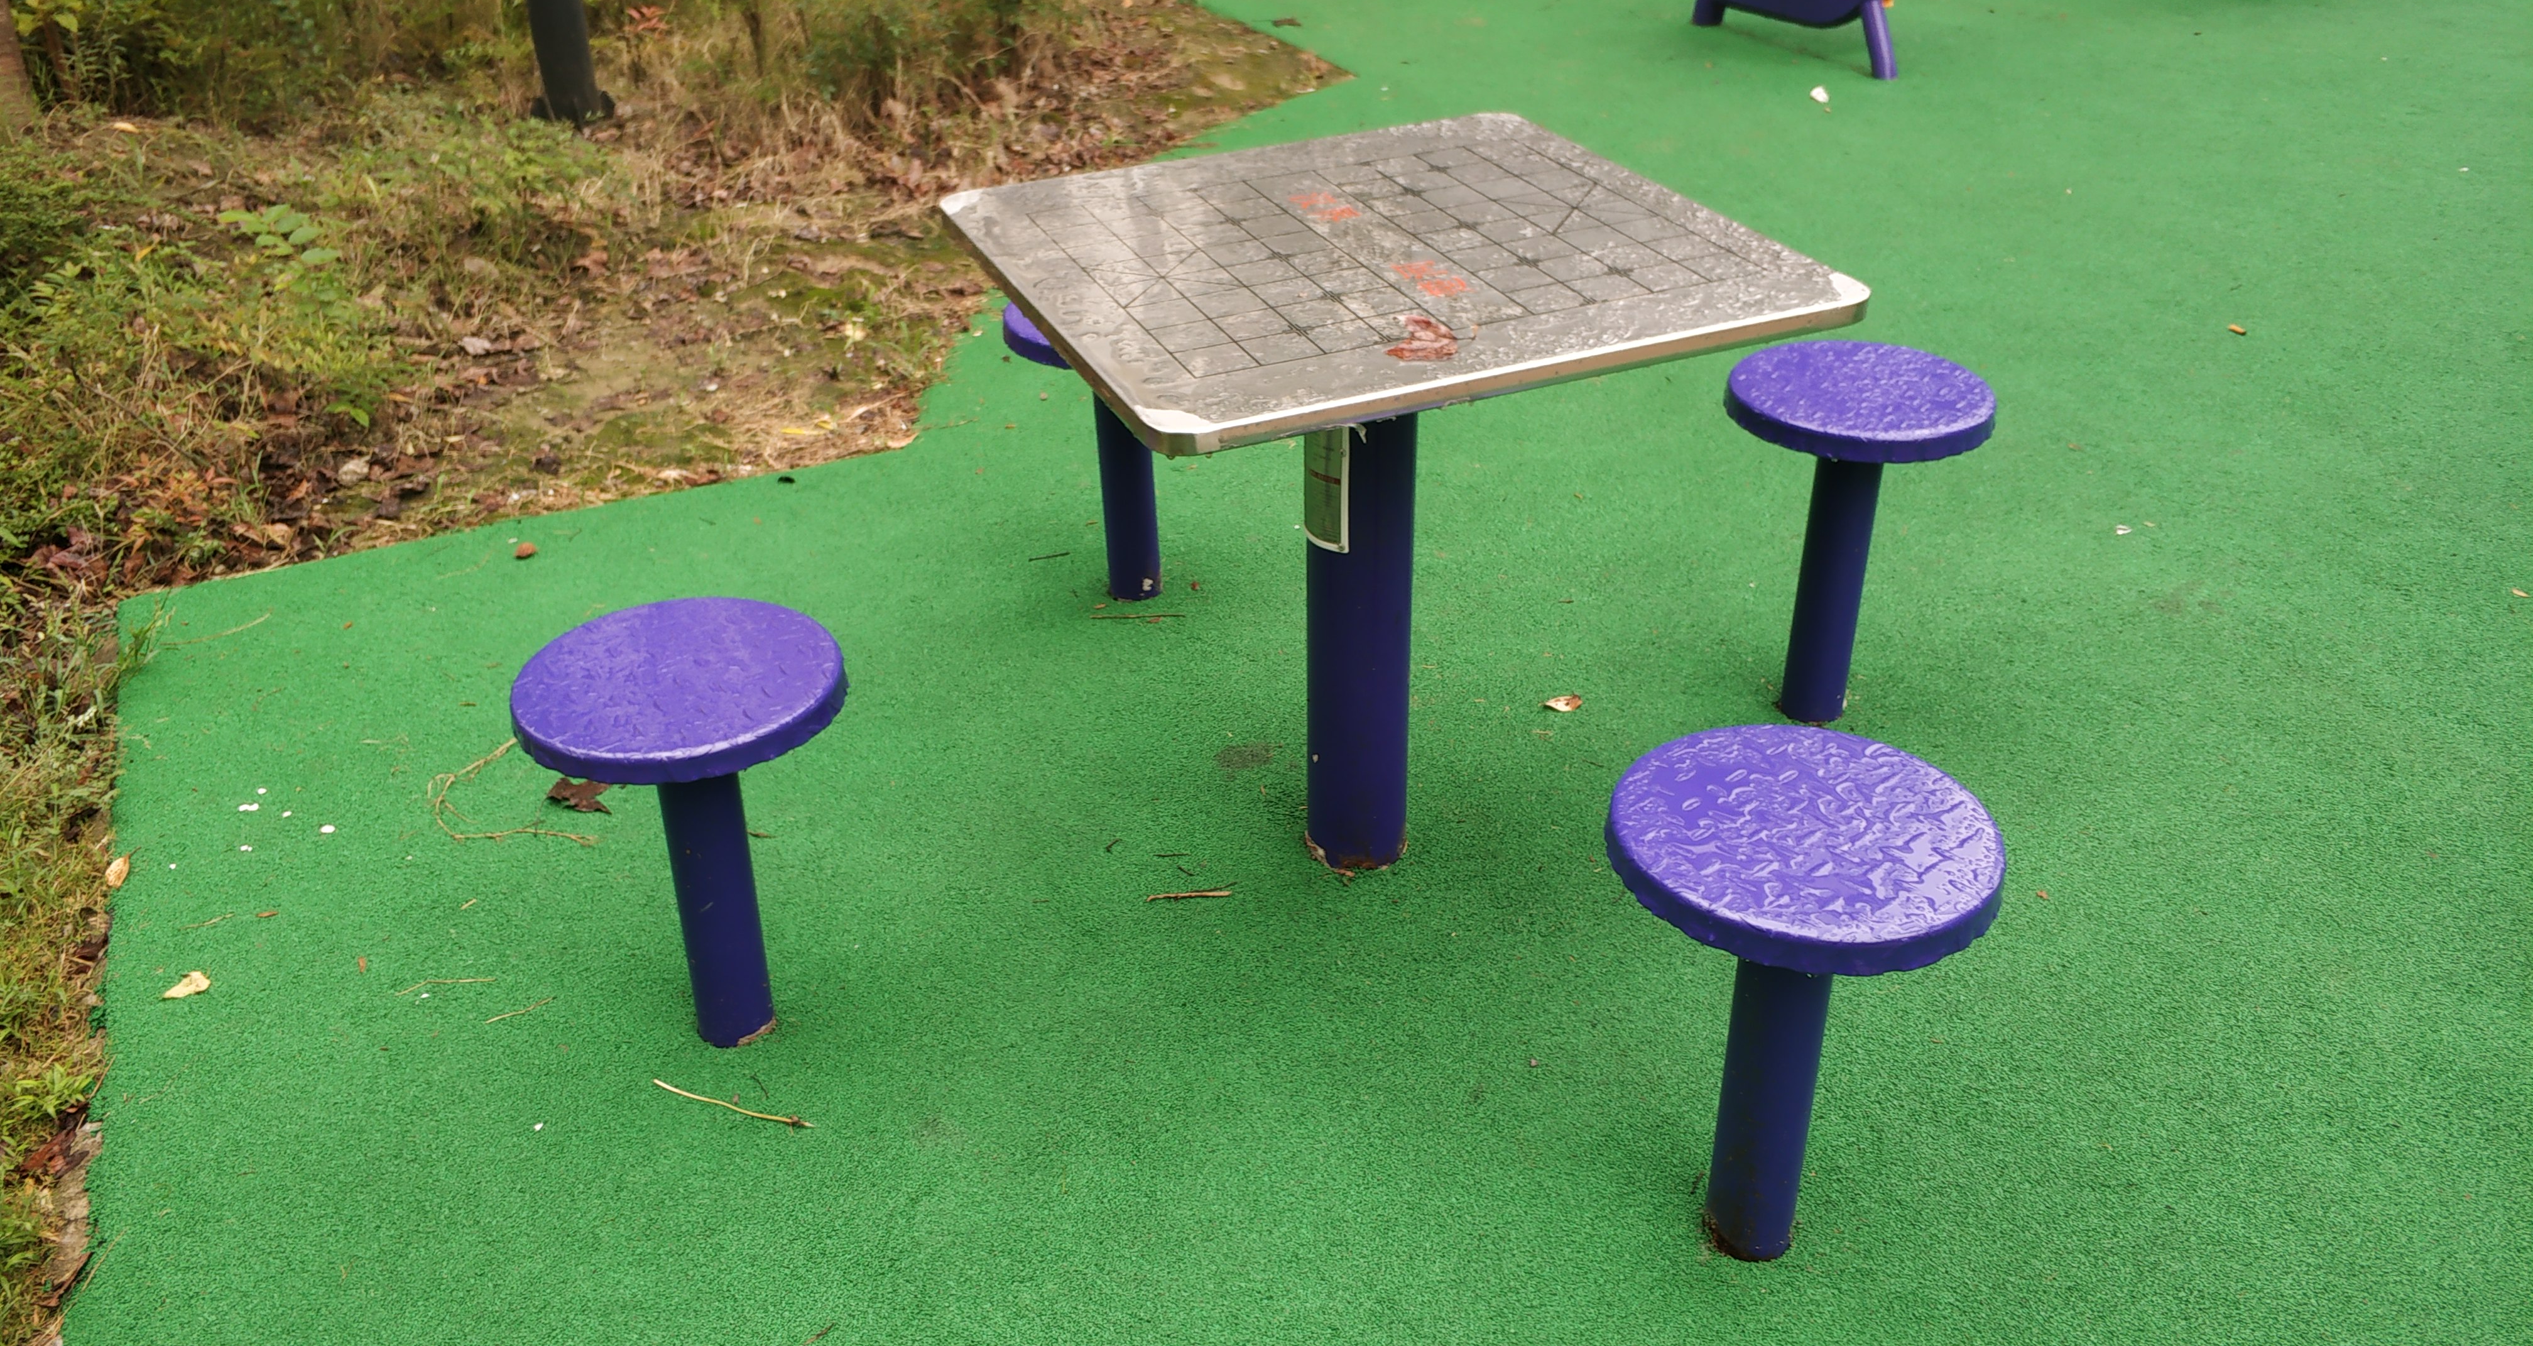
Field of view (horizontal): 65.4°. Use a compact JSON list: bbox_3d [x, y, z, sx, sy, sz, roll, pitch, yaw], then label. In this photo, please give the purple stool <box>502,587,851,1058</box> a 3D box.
[{"bbox_3d":[-0.537,0.185,1.944,0.297,0.434,0.297,-2,31,0],"label":"purple stool"}]

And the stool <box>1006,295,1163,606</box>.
[{"bbox_3d":[-0.196,-0.315,2.763,0.297,0.434,0.297,-2,31,0],"label":"stool"}]

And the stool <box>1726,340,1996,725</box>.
[{"bbox_3d":[0.702,-0.144,2.409,0.297,0.434,0.297,-2,31,0],"label":"stool"}]

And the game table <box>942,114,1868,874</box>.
[{"bbox_3d":[0.110,-0.117,2.128,0.697,0.717,0.718,-14,32,-18],"label":"game table"}]

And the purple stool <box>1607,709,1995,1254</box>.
[{"bbox_3d":[0.432,0.307,1.666,0.297,0.434,0.297,-2,31,0],"label":"purple stool"}]

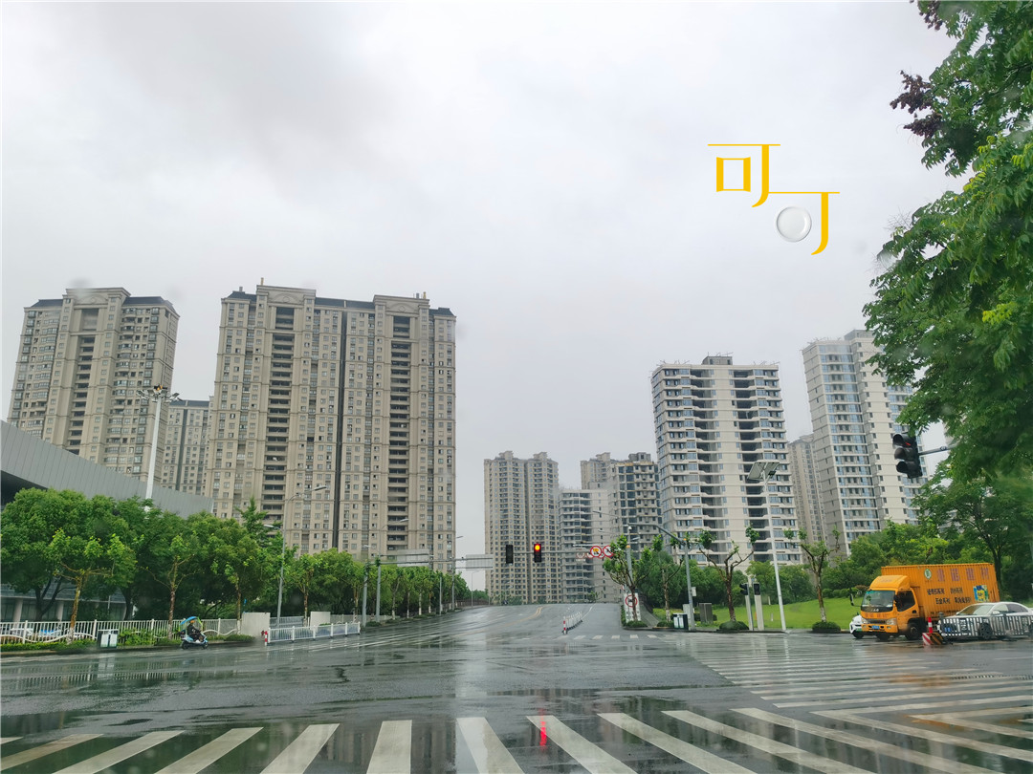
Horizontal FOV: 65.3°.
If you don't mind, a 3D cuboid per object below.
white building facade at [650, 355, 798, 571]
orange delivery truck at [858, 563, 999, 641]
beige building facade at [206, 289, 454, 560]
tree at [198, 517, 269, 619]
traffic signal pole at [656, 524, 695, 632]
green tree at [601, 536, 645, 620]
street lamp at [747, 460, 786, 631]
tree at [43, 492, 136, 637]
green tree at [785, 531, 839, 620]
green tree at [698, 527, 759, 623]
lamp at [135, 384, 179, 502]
[{"bbox_3d":[58.958,27.150,229.923,33.500,73.692,19.000,-1,-16,-1],"label":"white building facade"},{"bbox_3d":[18.354,9.624,36.112,6.100,3.200,2.150,5,-17,-20],"label":"orange delivery truck"},{"bbox_3d":[-57.859,22.026,257.896,74.500,104.295,20.000,3,-16,-15],"label":"beige building facade"},{"bbox_3d":[-19.589,13.003,55.671,4.897,8.063,4.897,3,-16,-15],"label":"tree"},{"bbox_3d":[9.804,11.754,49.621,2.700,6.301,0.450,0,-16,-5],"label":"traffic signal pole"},{"bbox_3d":[7.211,12.927,54.501,3.121,5.916,2.973,2,-16,-10],"label":"green tree"},{"bbox_3d":[15.253,9.513,49.185,2.200,10.328,1.300,6,-17,-24],"label":"street lamp"},{"bbox_3d":[-24.409,10.285,46.074,5.152,8.411,5.152,3,-16,-15],"label":"tree"},{"bbox_3d":[18.096,11.698,49.590,3.406,5.721,3.236,2,-16,-10],"label":"green tree"},{"bbox_3d":[13.364,11.848,50.614,3.838,5.904,3.646,2,-16,-10],"label":"green tree"},{"bbox_3d":[-27.780,8.980,59.973,3.490,19.054,3.490,2,-16,-10],"label":"lamp"}]

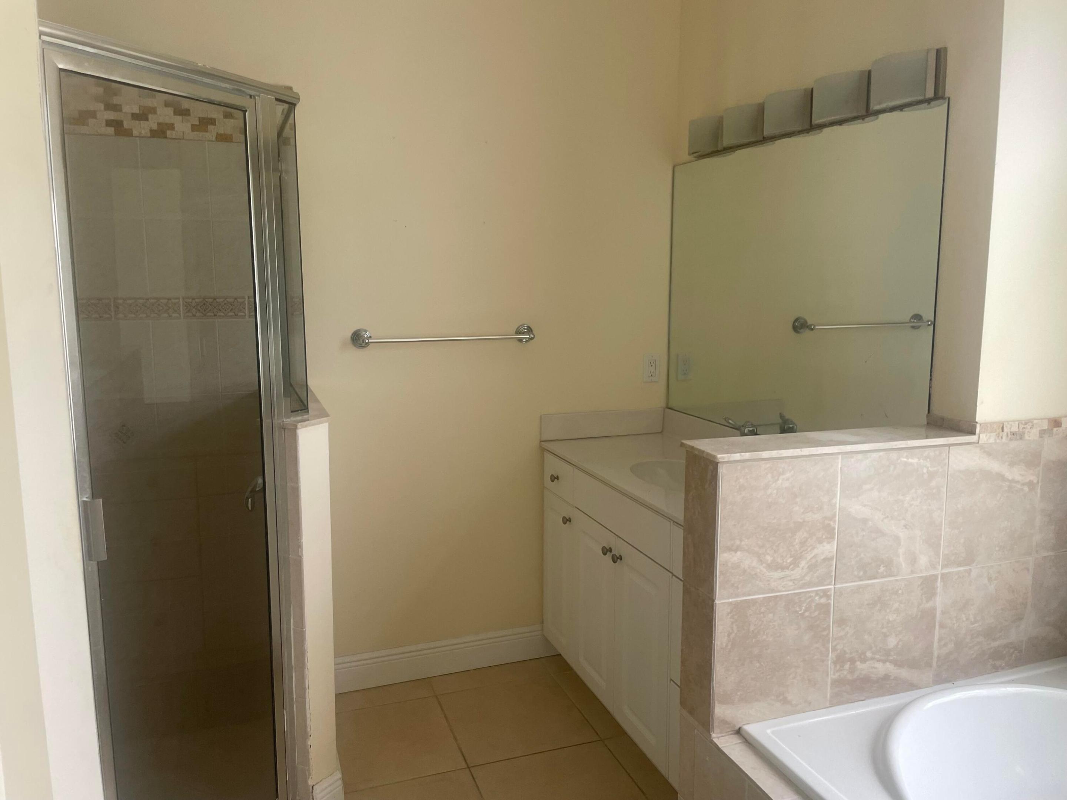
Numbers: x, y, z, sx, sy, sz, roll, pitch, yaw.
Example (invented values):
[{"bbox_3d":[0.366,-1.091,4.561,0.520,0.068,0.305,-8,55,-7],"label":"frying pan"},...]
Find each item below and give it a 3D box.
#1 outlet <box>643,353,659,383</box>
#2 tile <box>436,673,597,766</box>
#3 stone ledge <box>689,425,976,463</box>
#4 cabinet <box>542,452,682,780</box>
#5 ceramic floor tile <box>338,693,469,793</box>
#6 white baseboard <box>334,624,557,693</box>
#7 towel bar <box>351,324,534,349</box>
[{"bbox_3d":[0.474,-0.127,3.200,0.071,0.115,0.008,-3,9,-20],"label":"outlet"},{"bbox_3d":[-0.065,1.104,2.783,0.447,0.010,0.461,-3,9,-20],"label":"tile"},{"bbox_3d":[0.684,0.096,1.832,0.706,0.018,0.146,-3,9,-20],"label":"stone ledge"},{"bbox_3d":[0.512,0.688,2.650,0.536,0.839,1.287,-3,9,-20],"label":"cabinet"},{"bbox_3d":[-0.471,1.125,2.637,0.406,0.010,0.459,-3,9,-20],"label":"ceramic floor tile"},{"bbox_3d":[-0.333,0.984,3.070,0.936,0.139,0.016,-3,9,-20],"label":"white baseboard"},{"bbox_3d":[-0.305,-0.226,2.863,0.672,0.069,0.075,-3,9,-20],"label":"towel bar"}]

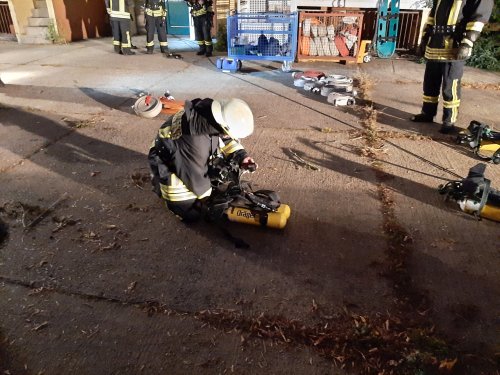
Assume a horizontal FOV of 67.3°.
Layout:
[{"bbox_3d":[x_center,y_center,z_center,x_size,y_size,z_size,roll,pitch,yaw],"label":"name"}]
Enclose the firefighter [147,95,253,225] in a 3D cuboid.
[{"bbox_3d":[-0.329,-0.214,2.817,0.720,0.870,0.560,5,30,10],"label":"firefighter"}]

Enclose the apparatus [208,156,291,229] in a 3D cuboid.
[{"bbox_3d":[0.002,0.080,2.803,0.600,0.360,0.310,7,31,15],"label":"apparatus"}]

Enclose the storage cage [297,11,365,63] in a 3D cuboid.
[{"bbox_3d":[1.681,-3.127,7.786,1.210,0.970,0.800,6,30,12],"label":"storage cage"}]

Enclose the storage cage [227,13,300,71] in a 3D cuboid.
[{"bbox_3d":[0.292,-2.838,7.302,1.220,1.000,0.800,4,30,9],"label":"storage cage"}]

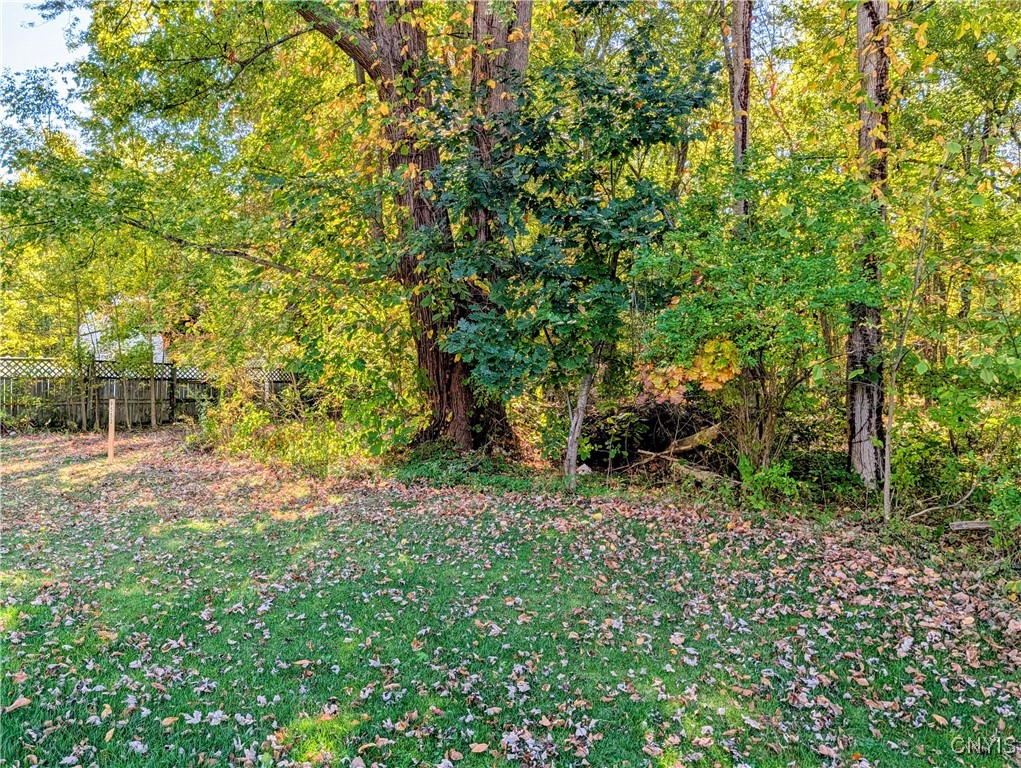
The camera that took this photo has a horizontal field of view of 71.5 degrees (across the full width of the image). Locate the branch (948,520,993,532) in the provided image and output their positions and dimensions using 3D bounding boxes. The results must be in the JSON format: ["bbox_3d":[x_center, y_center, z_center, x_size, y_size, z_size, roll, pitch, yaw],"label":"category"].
[{"bbox_3d":[4.551,1.408,7.000,0.519,0.085,0.100,1,0,-11],"label":"branch"}]

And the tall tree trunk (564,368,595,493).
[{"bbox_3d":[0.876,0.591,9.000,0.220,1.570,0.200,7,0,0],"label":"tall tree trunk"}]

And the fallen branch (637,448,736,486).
[{"bbox_3d":[2.397,1.141,9.750,1.459,0.180,0.200,16,8,29],"label":"fallen branch"}]

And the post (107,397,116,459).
[{"bbox_3d":[-6.757,0.754,12.000,0.080,1.080,0.060,0,0,-9],"label":"post"}]

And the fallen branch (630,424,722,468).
[{"bbox_3d":[2.389,0.897,10.200,1.433,0.240,0.240,-21,3,-8],"label":"fallen branch"}]

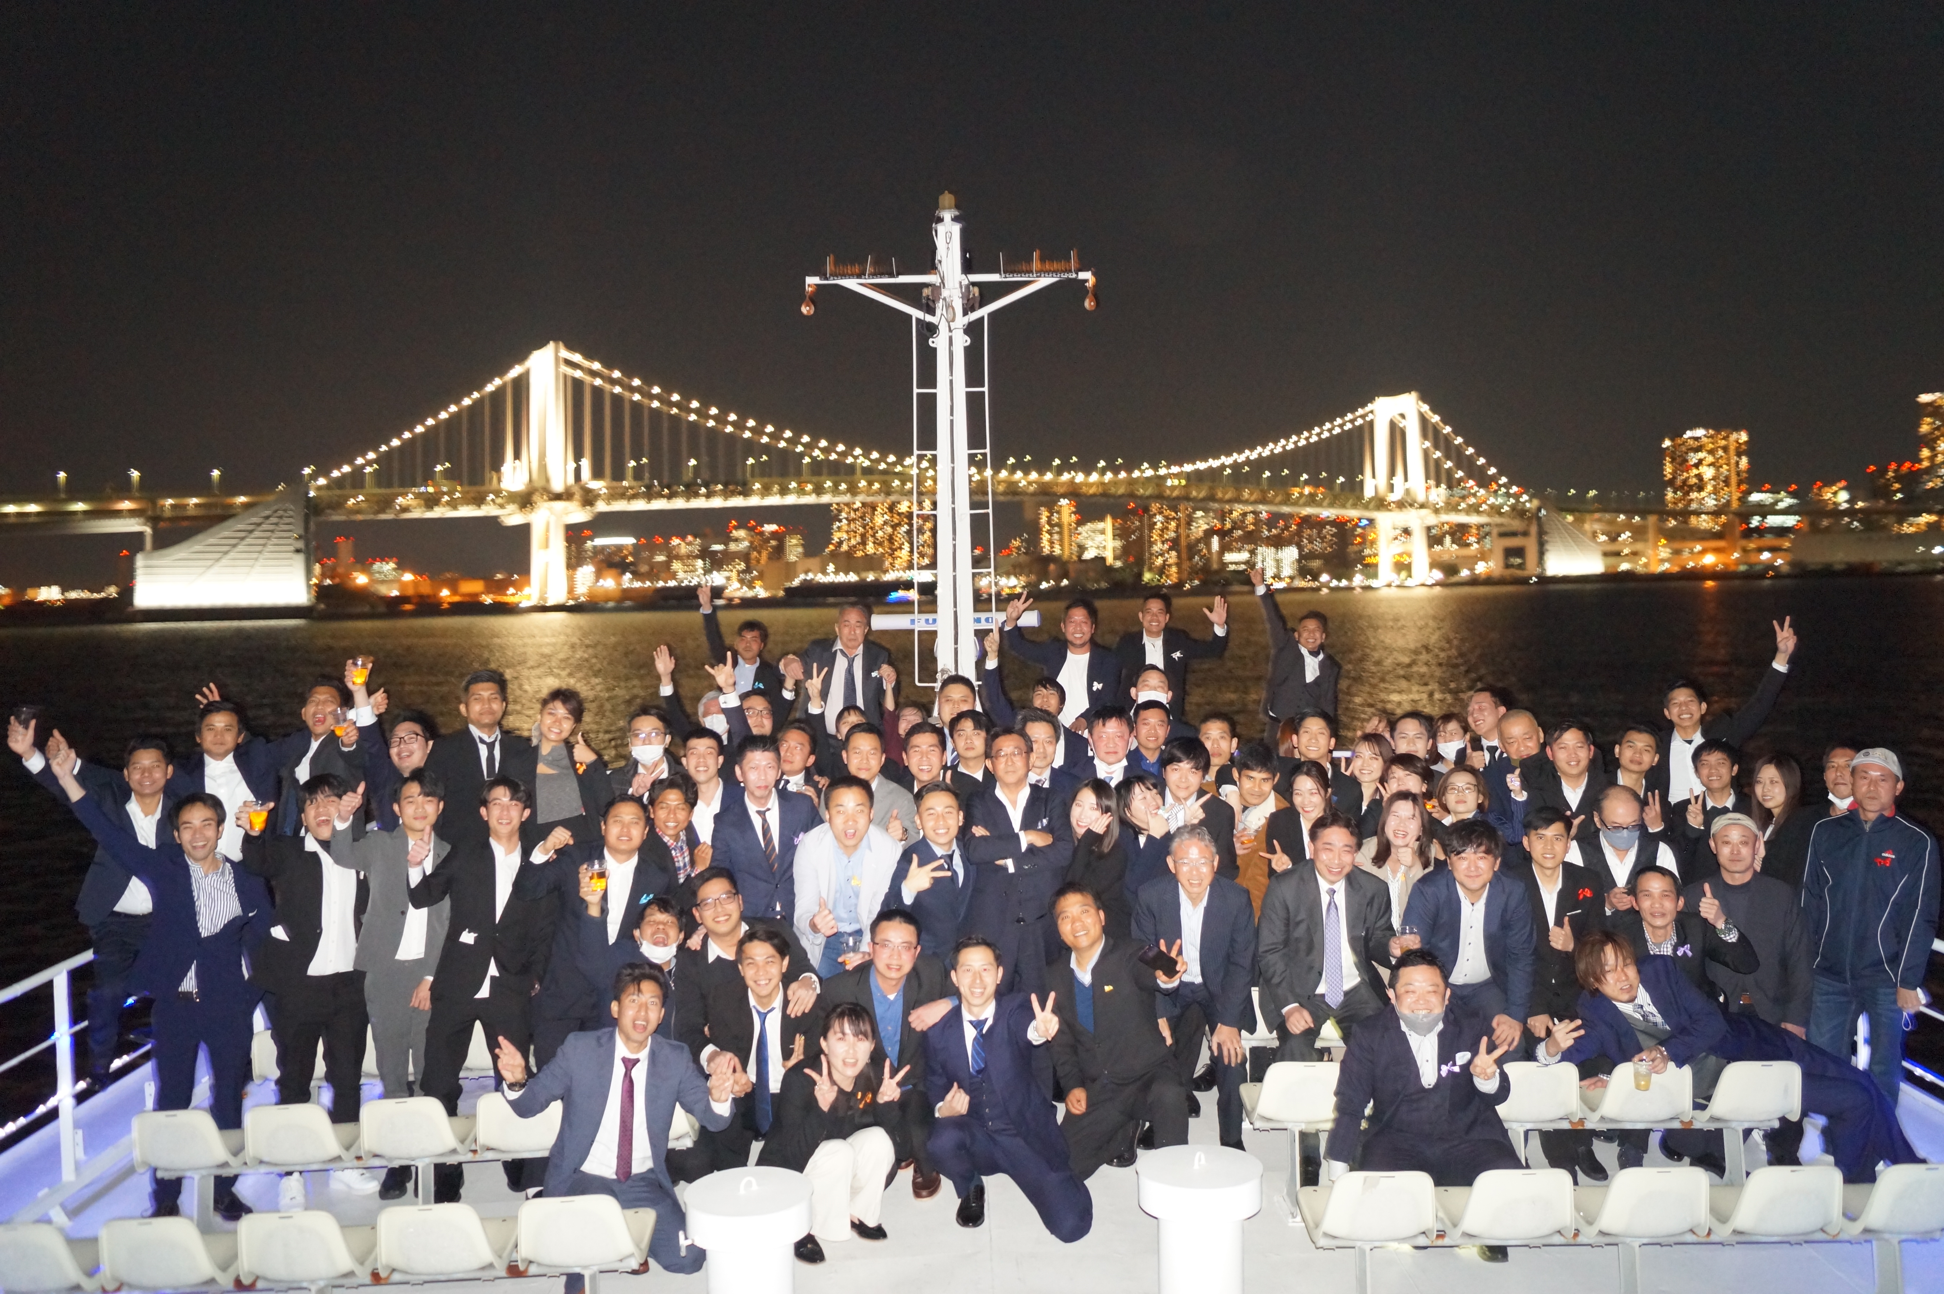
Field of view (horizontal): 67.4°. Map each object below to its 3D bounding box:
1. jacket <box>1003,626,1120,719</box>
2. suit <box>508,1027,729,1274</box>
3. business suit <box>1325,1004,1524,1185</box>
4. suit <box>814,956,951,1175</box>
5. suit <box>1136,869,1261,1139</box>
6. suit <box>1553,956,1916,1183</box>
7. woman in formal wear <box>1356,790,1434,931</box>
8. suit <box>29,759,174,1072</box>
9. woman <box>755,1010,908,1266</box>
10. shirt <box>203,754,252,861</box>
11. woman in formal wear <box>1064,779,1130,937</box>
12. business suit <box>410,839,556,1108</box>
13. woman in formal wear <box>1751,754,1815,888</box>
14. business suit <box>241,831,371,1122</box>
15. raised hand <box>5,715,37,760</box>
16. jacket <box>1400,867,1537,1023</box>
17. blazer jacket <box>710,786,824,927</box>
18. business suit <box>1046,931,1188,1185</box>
[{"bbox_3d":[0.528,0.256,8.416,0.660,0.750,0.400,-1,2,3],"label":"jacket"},{"bbox_3d":[-1.222,1.766,5.040,0.730,0.880,0.530,-1,3,-10],"label":"suit"},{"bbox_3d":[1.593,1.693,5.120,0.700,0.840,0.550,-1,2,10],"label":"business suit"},{"bbox_3d":[-0.352,1.686,5.780,0.560,0.900,0.580,-1,3,-2],"label":"suit"},{"bbox_3d":[0.941,1.532,6.120,0.520,1.130,0.620,-1,3,6],"label":"suit"},{"bbox_3d":[3.048,1.741,5.750,1.430,0.550,0.480,29,1,-6],"label":"suit"},{"bbox_3d":[1.938,1.350,6.650,0.470,1.380,0.400,-1,3,13],"label":"woman in formal wear"},{"bbox_3d":[-3.799,1.250,6.400,0.660,1.460,0.400,-2,3,-23],"label":"suit"},{"bbox_3d":[-0.528,1.795,5.639,0.570,0.880,0.660,-1,2,-7],"label":"woman"},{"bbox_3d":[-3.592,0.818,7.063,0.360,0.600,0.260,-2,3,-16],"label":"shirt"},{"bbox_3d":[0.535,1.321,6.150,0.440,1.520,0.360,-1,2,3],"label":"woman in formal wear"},{"bbox_3d":[-1.990,1.477,5.920,0.600,1.400,0.400,-2,3,-21],"label":"business suit"},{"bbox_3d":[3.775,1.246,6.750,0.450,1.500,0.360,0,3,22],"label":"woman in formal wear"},{"bbox_3d":[-2.731,1.434,6.029,0.570,1.350,0.380,-2,3,-19],"label":"business suit"},{"bbox_3d":[-4.281,0.403,6.550,0.110,0.180,0.100,-21,6,-23],"label":"raised hand"},{"bbox_3d":[2.038,1.244,5.970,0.560,0.660,0.460,0,3,13],"label":"jacket"},{"bbox_3d":[-0.911,0.982,6.450,0.500,0.740,0.320,-1,2,-6],"label":"blazer jacket"},{"bbox_3d":[0.589,1.688,5.980,0.570,1.000,0.580,-1,2,6],"label":"business suit"}]

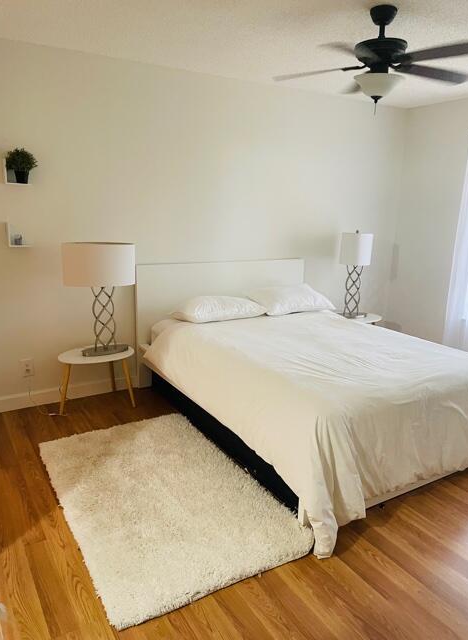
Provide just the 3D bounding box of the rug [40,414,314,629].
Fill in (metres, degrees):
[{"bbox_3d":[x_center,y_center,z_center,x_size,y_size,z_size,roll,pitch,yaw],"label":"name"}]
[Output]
[{"bbox_3d":[-0.414,0.883,2.572,0.940,0.035,1.510,-6,16,-30],"label":"rug"}]

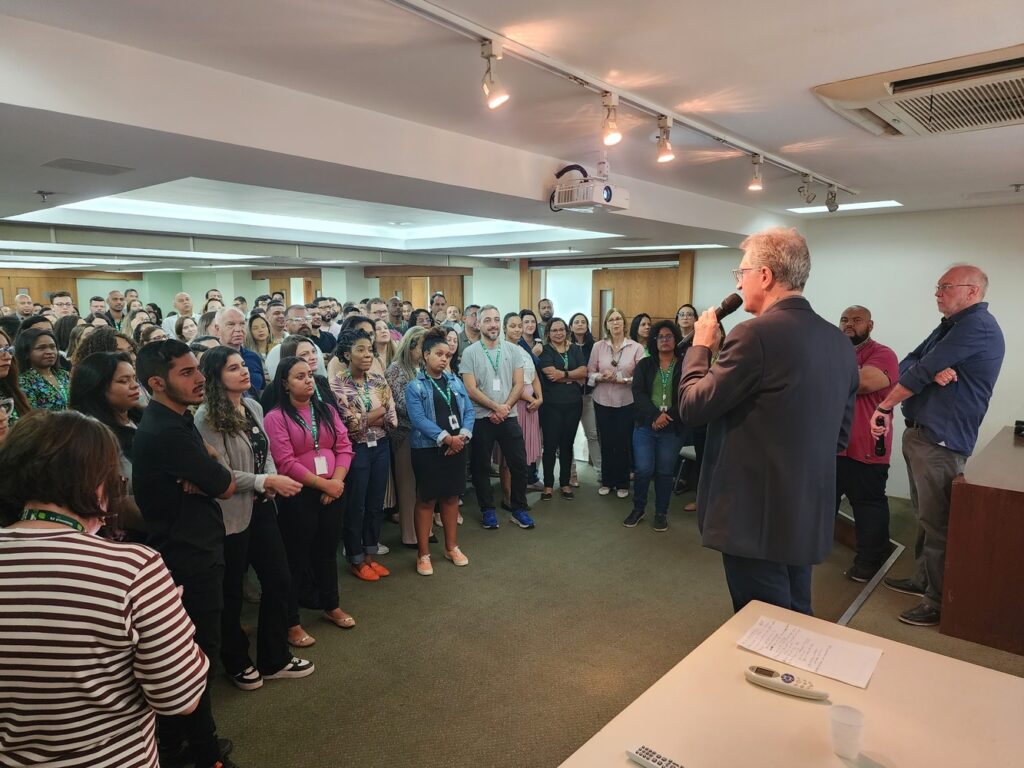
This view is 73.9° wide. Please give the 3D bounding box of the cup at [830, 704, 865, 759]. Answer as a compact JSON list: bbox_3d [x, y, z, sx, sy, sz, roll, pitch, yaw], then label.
[{"bbox_3d":[0.653,0.683,1.327,0.061,0.079,0.061,0,7,0],"label":"cup"}]

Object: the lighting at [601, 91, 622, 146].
[{"bbox_3d":[0.310,-0.821,2.117,0.066,0.161,0.055,6,9,36],"label":"lighting"}]

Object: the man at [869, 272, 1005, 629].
[{"bbox_3d":[2.169,0.289,3.487,0.530,1.760,0.520,2,8,18],"label":"man"}]

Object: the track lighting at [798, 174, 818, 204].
[{"bbox_3d":[1.531,-1.005,3.522,0.075,0.153,0.060,4,9,30],"label":"track lighting"}]

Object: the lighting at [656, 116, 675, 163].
[{"bbox_3d":[0.541,-0.855,2.382,0.064,0.161,0.055,6,9,38],"label":"lighting"}]

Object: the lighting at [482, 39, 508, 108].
[{"bbox_3d":[-0.042,-0.771,1.711,0.068,0.158,0.055,2,8,17],"label":"lighting"}]

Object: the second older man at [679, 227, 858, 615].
[{"bbox_3d":[0.829,0.412,2.282,0.580,1.820,0.480,-4,9,-32],"label":"second older man"}]

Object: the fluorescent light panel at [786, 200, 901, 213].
[{"bbox_3d":[2.442,-1.311,5.002,0.732,0.050,0.311,6,10,40],"label":"fluorescent light panel"}]

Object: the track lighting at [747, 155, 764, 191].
[{"bbox_3d":[1.084,-0.935,3.008,0.058,0.161,0.055,6,10,40],"label":"track lighting"}]

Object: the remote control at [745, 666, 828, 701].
[{"bbox_3d":[0.628,0.680,1.554,0.176,0.024,0.050,4,9,30],"label":"remote control"}]

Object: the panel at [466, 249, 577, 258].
[{"bbox_3d":[0.108,-1.387,7.188,1.330,0.050,0.310,6,10,40],"label":"panel"}]

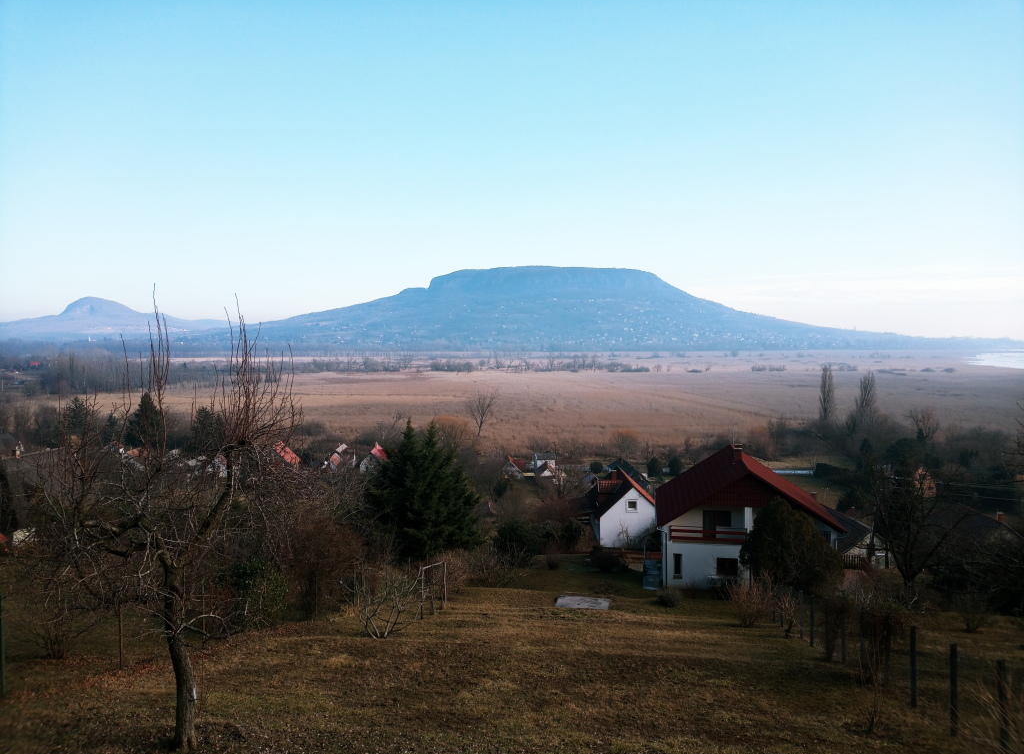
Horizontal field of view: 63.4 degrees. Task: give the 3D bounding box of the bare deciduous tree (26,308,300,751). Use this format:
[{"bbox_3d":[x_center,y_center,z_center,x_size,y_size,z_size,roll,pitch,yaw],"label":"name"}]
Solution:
[{"bbox_3d":[-5.301,2.213,12.600,4.168,6.815,4.200,0,2,0],"label":"bare deciduous tree"}]

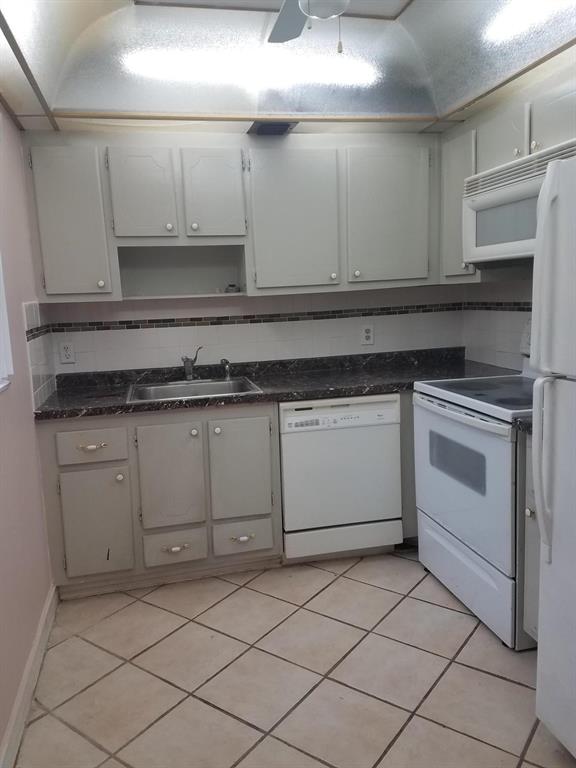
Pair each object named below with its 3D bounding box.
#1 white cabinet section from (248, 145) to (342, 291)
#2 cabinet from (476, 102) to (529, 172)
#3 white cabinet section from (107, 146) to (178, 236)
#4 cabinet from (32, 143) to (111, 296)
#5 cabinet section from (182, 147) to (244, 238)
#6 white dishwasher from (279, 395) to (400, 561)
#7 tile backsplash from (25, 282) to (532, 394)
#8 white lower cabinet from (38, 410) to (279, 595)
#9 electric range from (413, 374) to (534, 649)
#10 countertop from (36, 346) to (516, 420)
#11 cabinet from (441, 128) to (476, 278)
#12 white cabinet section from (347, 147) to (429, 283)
[{"bbox_3d":[0.013,-0.853,3.044,0.434,0.664,0.340,-4,9,-11],"label":"white cabinet section"},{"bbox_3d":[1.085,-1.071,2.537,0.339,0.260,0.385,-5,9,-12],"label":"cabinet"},{"bbox_3d":[-0.715,-0.924,2.882,0.297,0.410,0.340,-4,9,-11],"label":"white cabinet section"},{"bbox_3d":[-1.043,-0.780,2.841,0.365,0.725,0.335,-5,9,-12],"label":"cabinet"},{"bbox_3d":[-0.387,-0.949,2.947,0.288,0.410,0.340,-4,9,-11],"label":"cabinet section"},{"bbox_3d":[0.203,0.439,3.092,0.602,0.836,0.608,-5,9,-12],"label":"white dishwasher"},{"bbox_3d":[-0.009,-0.252,3.015,2.391,0.445,0.600,-5,9,-12],"label":"tile backsplash"},{"bbox_3d":[-0.621,0.510,2.973,1.064,0.867,0.610,-5,9,-12],"label":"white lower cabinet"},{"bbox_3d":[1.028,0.389,2.474,0.701,1.100,0.763,-5,9,-12],"label":"electric range"},{"bbox_3d":[0.006,-0.031,3.025,2.391,0.129,0.645,-5,9,-12],"label":"countertop"},{"bbox_3d":[1.012,-0.890,2.930,0.339,0.735,0.370,-5,9,-12],"label":"cabinet"},{"bbox_3d":[0.493,-0.889,3.138,0.441,0.664,0.340,-4,9,-11],"label":"white cabinet section"}]

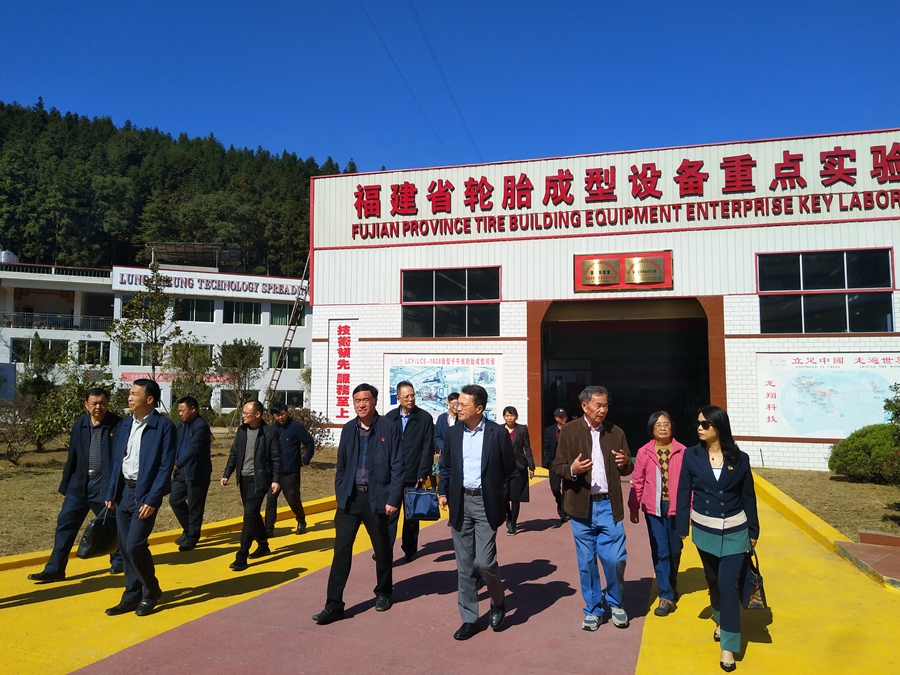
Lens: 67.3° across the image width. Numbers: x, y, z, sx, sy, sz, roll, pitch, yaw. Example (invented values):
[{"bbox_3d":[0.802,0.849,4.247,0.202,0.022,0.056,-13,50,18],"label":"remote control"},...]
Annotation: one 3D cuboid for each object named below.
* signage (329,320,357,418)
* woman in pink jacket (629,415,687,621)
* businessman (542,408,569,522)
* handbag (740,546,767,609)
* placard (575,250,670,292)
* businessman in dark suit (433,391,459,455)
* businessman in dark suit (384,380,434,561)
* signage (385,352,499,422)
[{"bbox_3d":[-2.985,0.901,18.731,0.920,2.840,0.060,-1,-6,17],"label":"signage"},{"bbox_3d":[1.679,1.383,5.387,0.540,1.586,0.420,-1,-6,17],"label":"woman in pink jacket"},{"bbox_3d":[1.610,1.855,9.864,0.540,1.629,0.420,1,-6,-3],"label":"businessman"},{"bbox_3d":[2.024,1.604,4.500,0.165,0.400,0.310,-1,-6,17],"label":"handbag"},{"bbox_3d":[4.258,-1.626,16.699,2.390,1.000,0.100,-1,-6,17],"label":"placard"},{"bbox_3d":[0.027,1.610,8.657,0.540,1.780,0.420,0,-6,7],"label":"businessman in dark suit"},{"bbox_3d":[-0.469,1.346,6.755,0.580,1.810,0.480,0,-6,14],"label":"businessman in dark suit"},{"bbox_3d":[-0.225,1.364,17.821,3.300,1.900,0.060,-1,-6,17],"label":"signage"}]

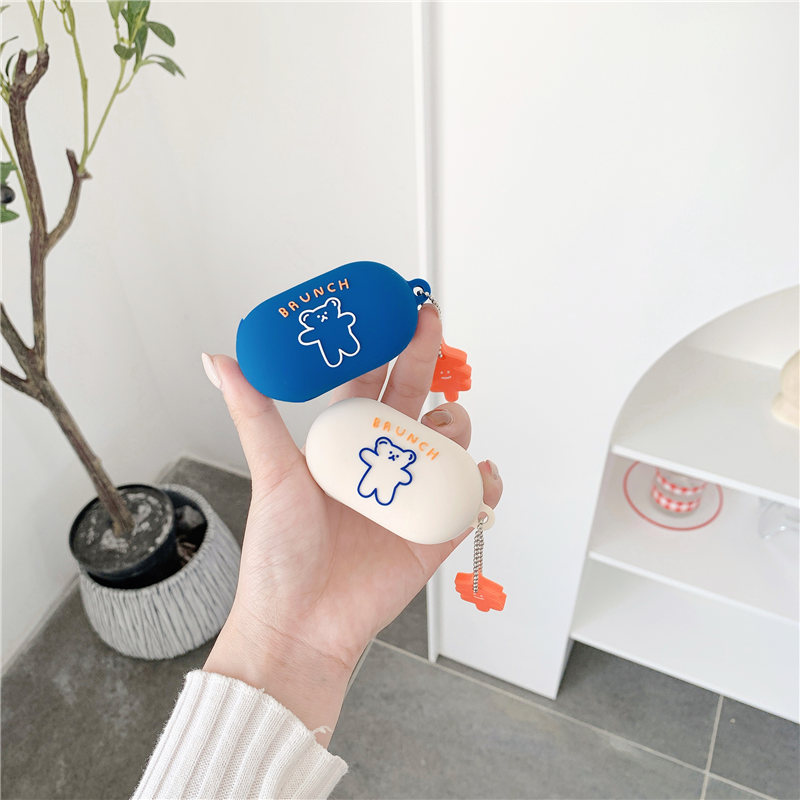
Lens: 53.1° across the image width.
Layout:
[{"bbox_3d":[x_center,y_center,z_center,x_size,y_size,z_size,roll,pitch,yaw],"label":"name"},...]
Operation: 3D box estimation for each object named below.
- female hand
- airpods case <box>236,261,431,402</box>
[{"bbox_3d":[-0.032,0.043,0.330,0.130,0.075,0.180,20,84,-4],"label":"female hand"},{"bbox_3d":[-0.025,-0.028,0.313,0.080,0.043,0.030,-25,6,-9],"label":"airpods case"}]

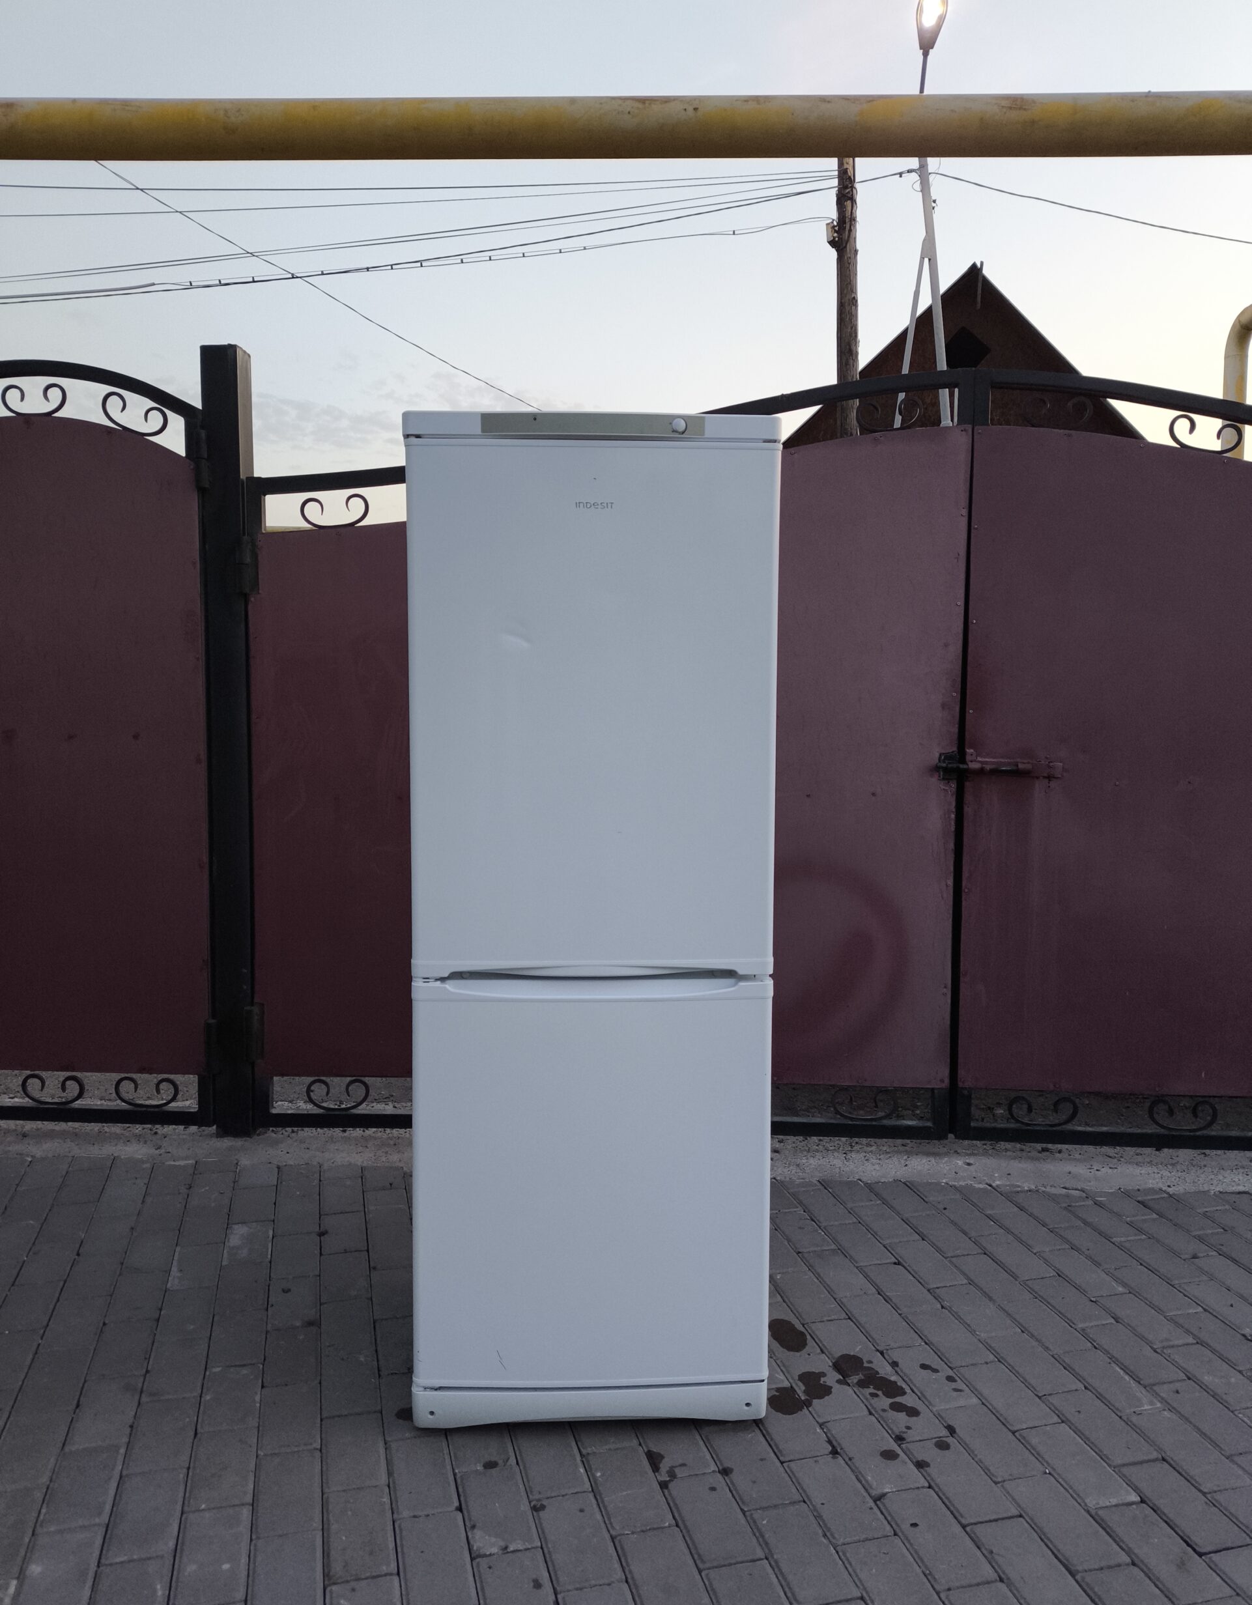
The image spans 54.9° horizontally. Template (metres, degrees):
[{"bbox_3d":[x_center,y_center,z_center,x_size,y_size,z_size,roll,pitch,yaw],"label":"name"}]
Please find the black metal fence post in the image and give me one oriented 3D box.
[{"bbox_3d":[-1.099,-0.147,3.370,0.100,2.179,0.100,0,4,3],"label":"black metal fence post"}]

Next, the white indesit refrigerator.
[{"bbox_3d":[-0.069,0.194,2.292,0.600,1.670,0.640,0,4,-3],"label":"white indesit refrigerator"}]

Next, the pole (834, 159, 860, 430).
[{"bbox_3d":[2.296,-3.206,12.598,0.220,6.960,0.220,1,4,11],"label":"pole"}]

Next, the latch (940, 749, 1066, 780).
[{"bbox_3d":[0.999,-0.101,3.220,0.338,0.080,0.050,1,4,5],"label":"latch"}]

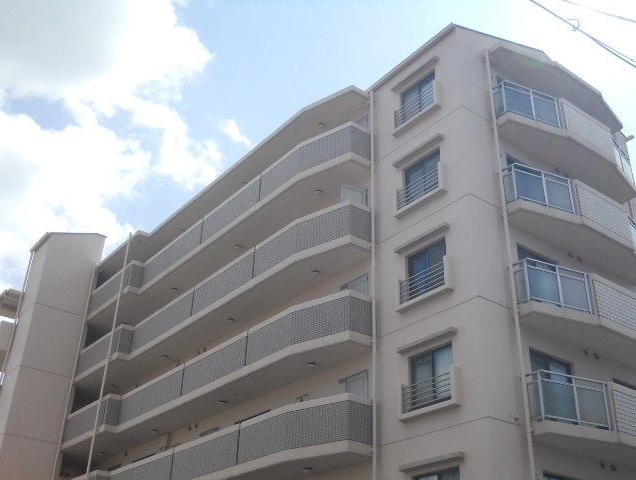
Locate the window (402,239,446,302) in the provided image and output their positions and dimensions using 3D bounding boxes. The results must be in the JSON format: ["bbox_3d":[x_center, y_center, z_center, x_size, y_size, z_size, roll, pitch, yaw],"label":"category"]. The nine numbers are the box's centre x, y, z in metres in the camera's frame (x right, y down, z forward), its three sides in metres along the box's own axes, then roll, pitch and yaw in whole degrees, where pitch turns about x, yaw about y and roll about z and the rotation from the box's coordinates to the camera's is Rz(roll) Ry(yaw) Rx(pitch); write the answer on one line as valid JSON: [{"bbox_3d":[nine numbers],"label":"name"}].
[{"bbox_3d":[2.840,0.817,19.513,0.150,1.340,1.500,22,-35,-31],"label":"window"}]

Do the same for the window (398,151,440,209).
[{"bbox_3d":[2.919,-1.660,20.920,0.150,1.340,1.500,22,-35,-31],"label":"window"}]

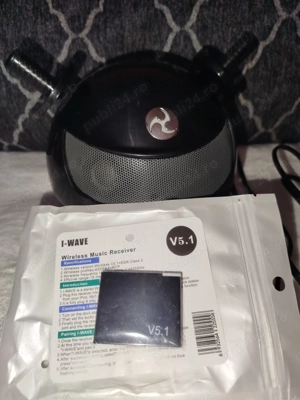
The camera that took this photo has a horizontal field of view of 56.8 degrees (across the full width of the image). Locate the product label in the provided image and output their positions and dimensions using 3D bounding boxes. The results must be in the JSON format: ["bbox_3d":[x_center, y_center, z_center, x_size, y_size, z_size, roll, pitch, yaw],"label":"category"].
[{"bbox_3d":[-0.009,0.050,0.151,0.088,0.006,0.077,-6,66,0],"label":"product label"}]

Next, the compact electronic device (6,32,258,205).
[{"bbox_3d":[-0.014,-0.050,0.232,0.205,0.160,0.128,-3,24,-4],"label":"compact electronic device"}]

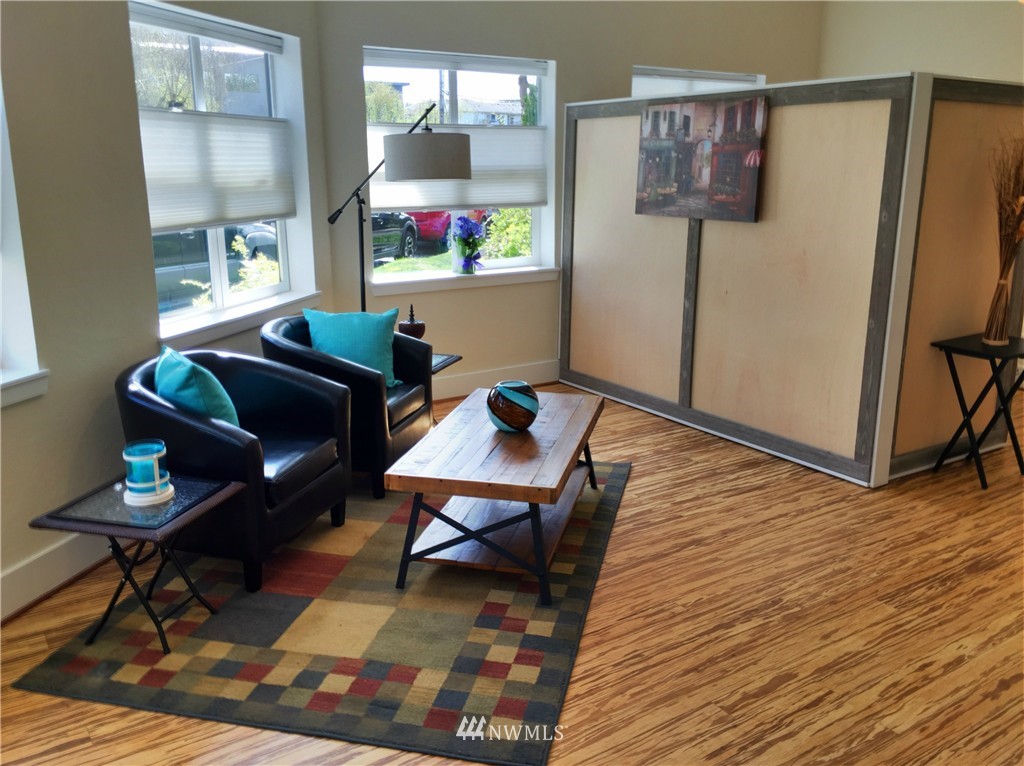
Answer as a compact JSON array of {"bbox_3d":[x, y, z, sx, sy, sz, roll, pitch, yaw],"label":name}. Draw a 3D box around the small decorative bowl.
[{"bbox_3d":[0.004,0.095,3.492,0.209,0.199,0.209,0,14,0],"label":"small decorative bowl"}]

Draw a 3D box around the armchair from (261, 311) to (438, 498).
[{"bbox_3d":[-0.858,0.068,4.307,0.718,0.760,0.687,4,15,15],"label":"armchair"}]

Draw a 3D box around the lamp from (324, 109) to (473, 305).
[{"bbox_3d":[-0.624,-0.579,4.688,0.847,1.828,0.459,6,16,24],"label":"lamp"}]

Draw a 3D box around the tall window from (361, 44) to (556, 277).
[{"bbox_3d":[-0.300,-1.369,5.461,1.356,1.351,0.120,-9,17,-32],"label":"tall window"}]

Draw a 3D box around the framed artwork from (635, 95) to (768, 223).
[{"bbox_3d":[1.029,-1.235,4.753,0.040,0.634,0.937,-9,17,-32],"label":"framed artwork"}]

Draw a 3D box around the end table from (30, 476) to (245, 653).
[{"bbox_3d":[-1.184,0.604,2.819,0.454,0.454,0.454,4,15,15],"label":"end table"}]

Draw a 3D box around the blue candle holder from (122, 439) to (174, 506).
[{"bbox_3d":[-1.195,0.291,2.805,0.160,0.167,0.160,3,15,14],"label":"blue candle holder"}]

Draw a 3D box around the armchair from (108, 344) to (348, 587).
[{"bbox_3d":[-1.149,0.292,3.423,0.718,0.760,0.687,4,15,16],"label":"armchair"}]

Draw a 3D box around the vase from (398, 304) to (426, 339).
[{"bbox_3d":[-0.568,-0.285,4.853,0.150,0.289,0.150,3,15,14],"label":"vase"}]

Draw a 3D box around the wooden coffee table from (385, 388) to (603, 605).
[{"bbox_3d":[-0.005,0.411,3.570,0.603,0.454,1.206,3,15,13],"label":"wooden coffee table"}]

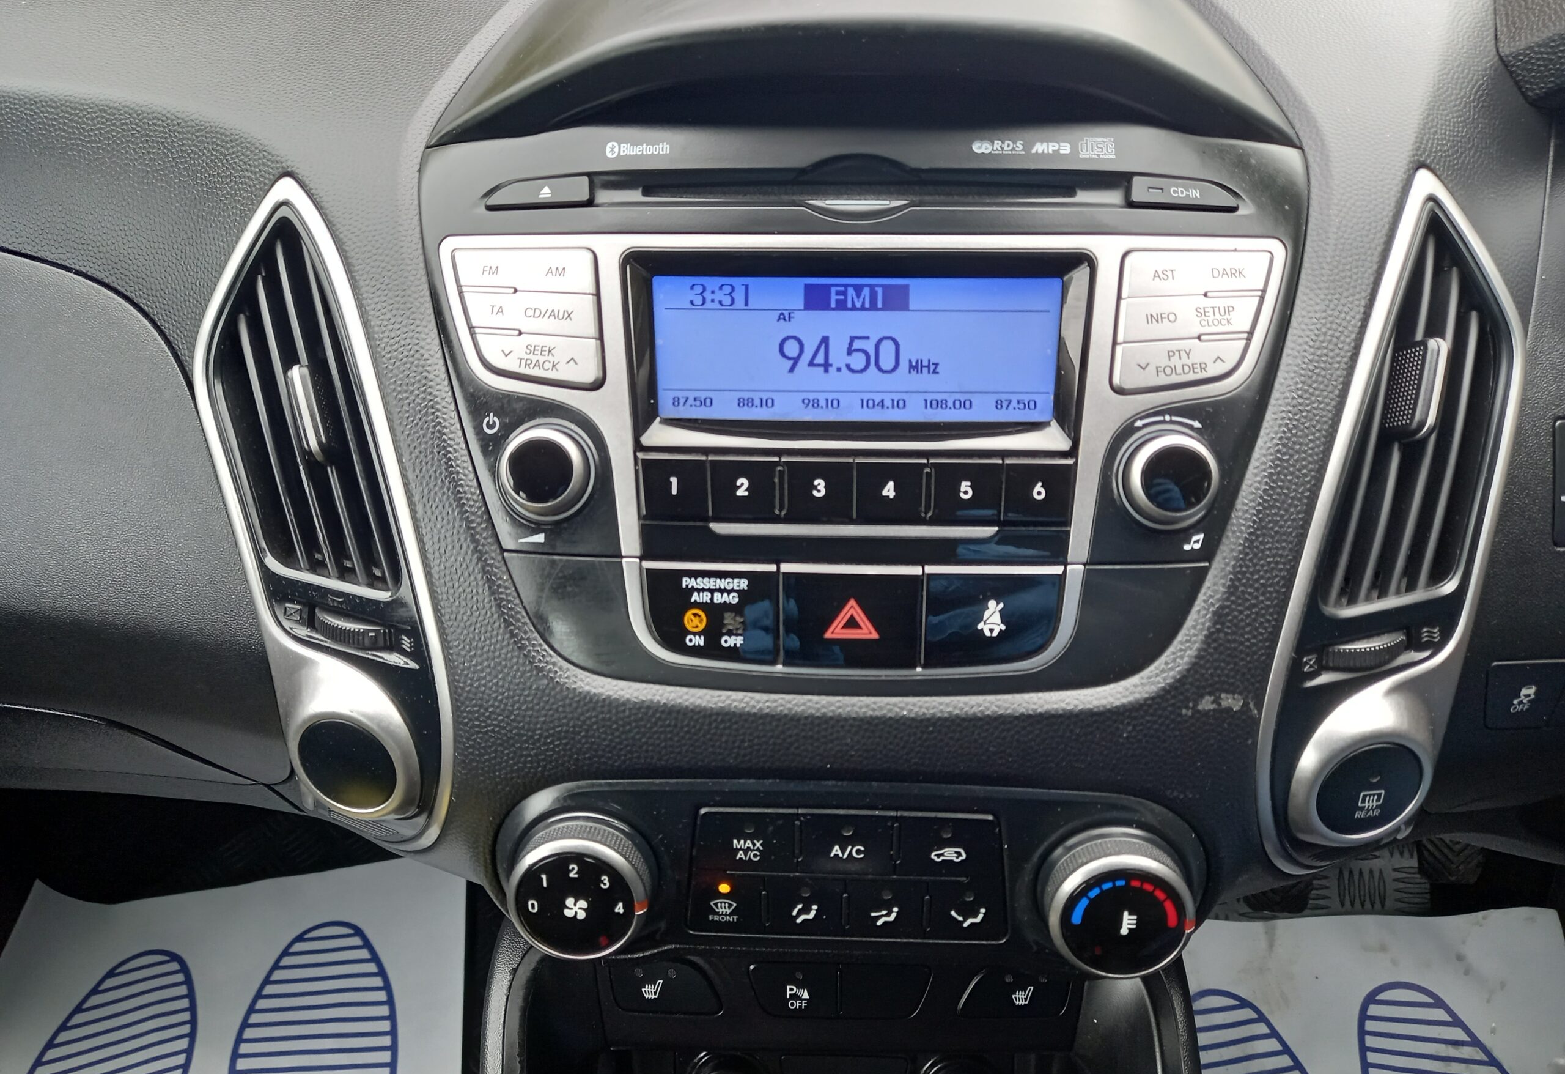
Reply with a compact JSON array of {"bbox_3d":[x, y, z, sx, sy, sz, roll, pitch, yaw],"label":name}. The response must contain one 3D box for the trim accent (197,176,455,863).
[{"bbox_3d":[-0.149,-0.007,0.372,0.062,0.216,0.038,-7,7,8],"label":"trim accent"}]

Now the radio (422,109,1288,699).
[{"bbox_3d":[0.025,-0.041,0.362,0.264,0.176,0.055,1,4,3],"label":"radio"}]

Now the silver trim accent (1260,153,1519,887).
[{"bbox_3d":[0.188,-0.004,0.354,0.062,0.216,0.038,8,8,-2],"label":"silver trim accent"}]

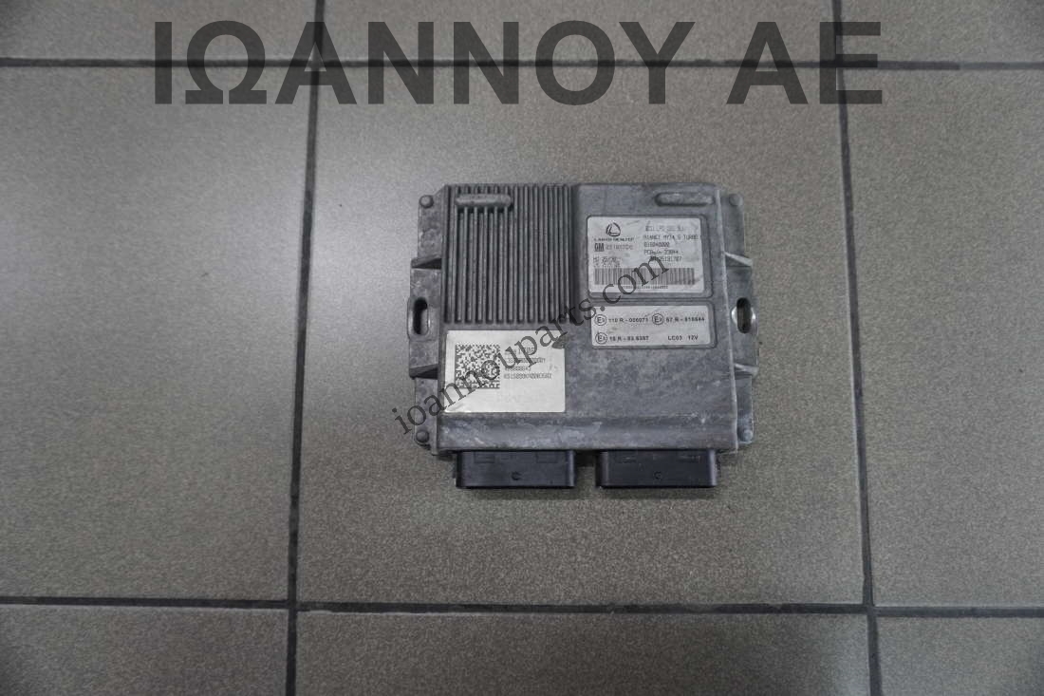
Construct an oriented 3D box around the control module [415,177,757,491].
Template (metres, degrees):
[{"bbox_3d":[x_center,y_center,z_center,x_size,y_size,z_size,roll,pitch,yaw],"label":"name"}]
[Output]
[{"bbox_3d":[0.035,-0.007,0.396,0.201,0.037,0.168,0,82,0],"label":"control module"}]

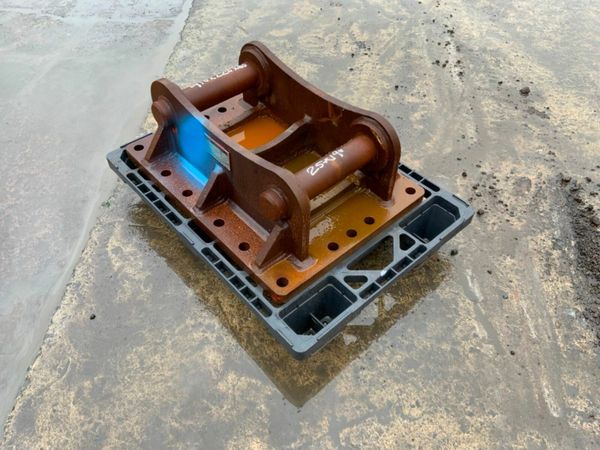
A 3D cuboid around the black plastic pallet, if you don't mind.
[{"bbox_3d":[-0.049,-0.066,1.369,0.600,0.135,0.800,-34,57,-28],"label":"black plastic pallet"}]

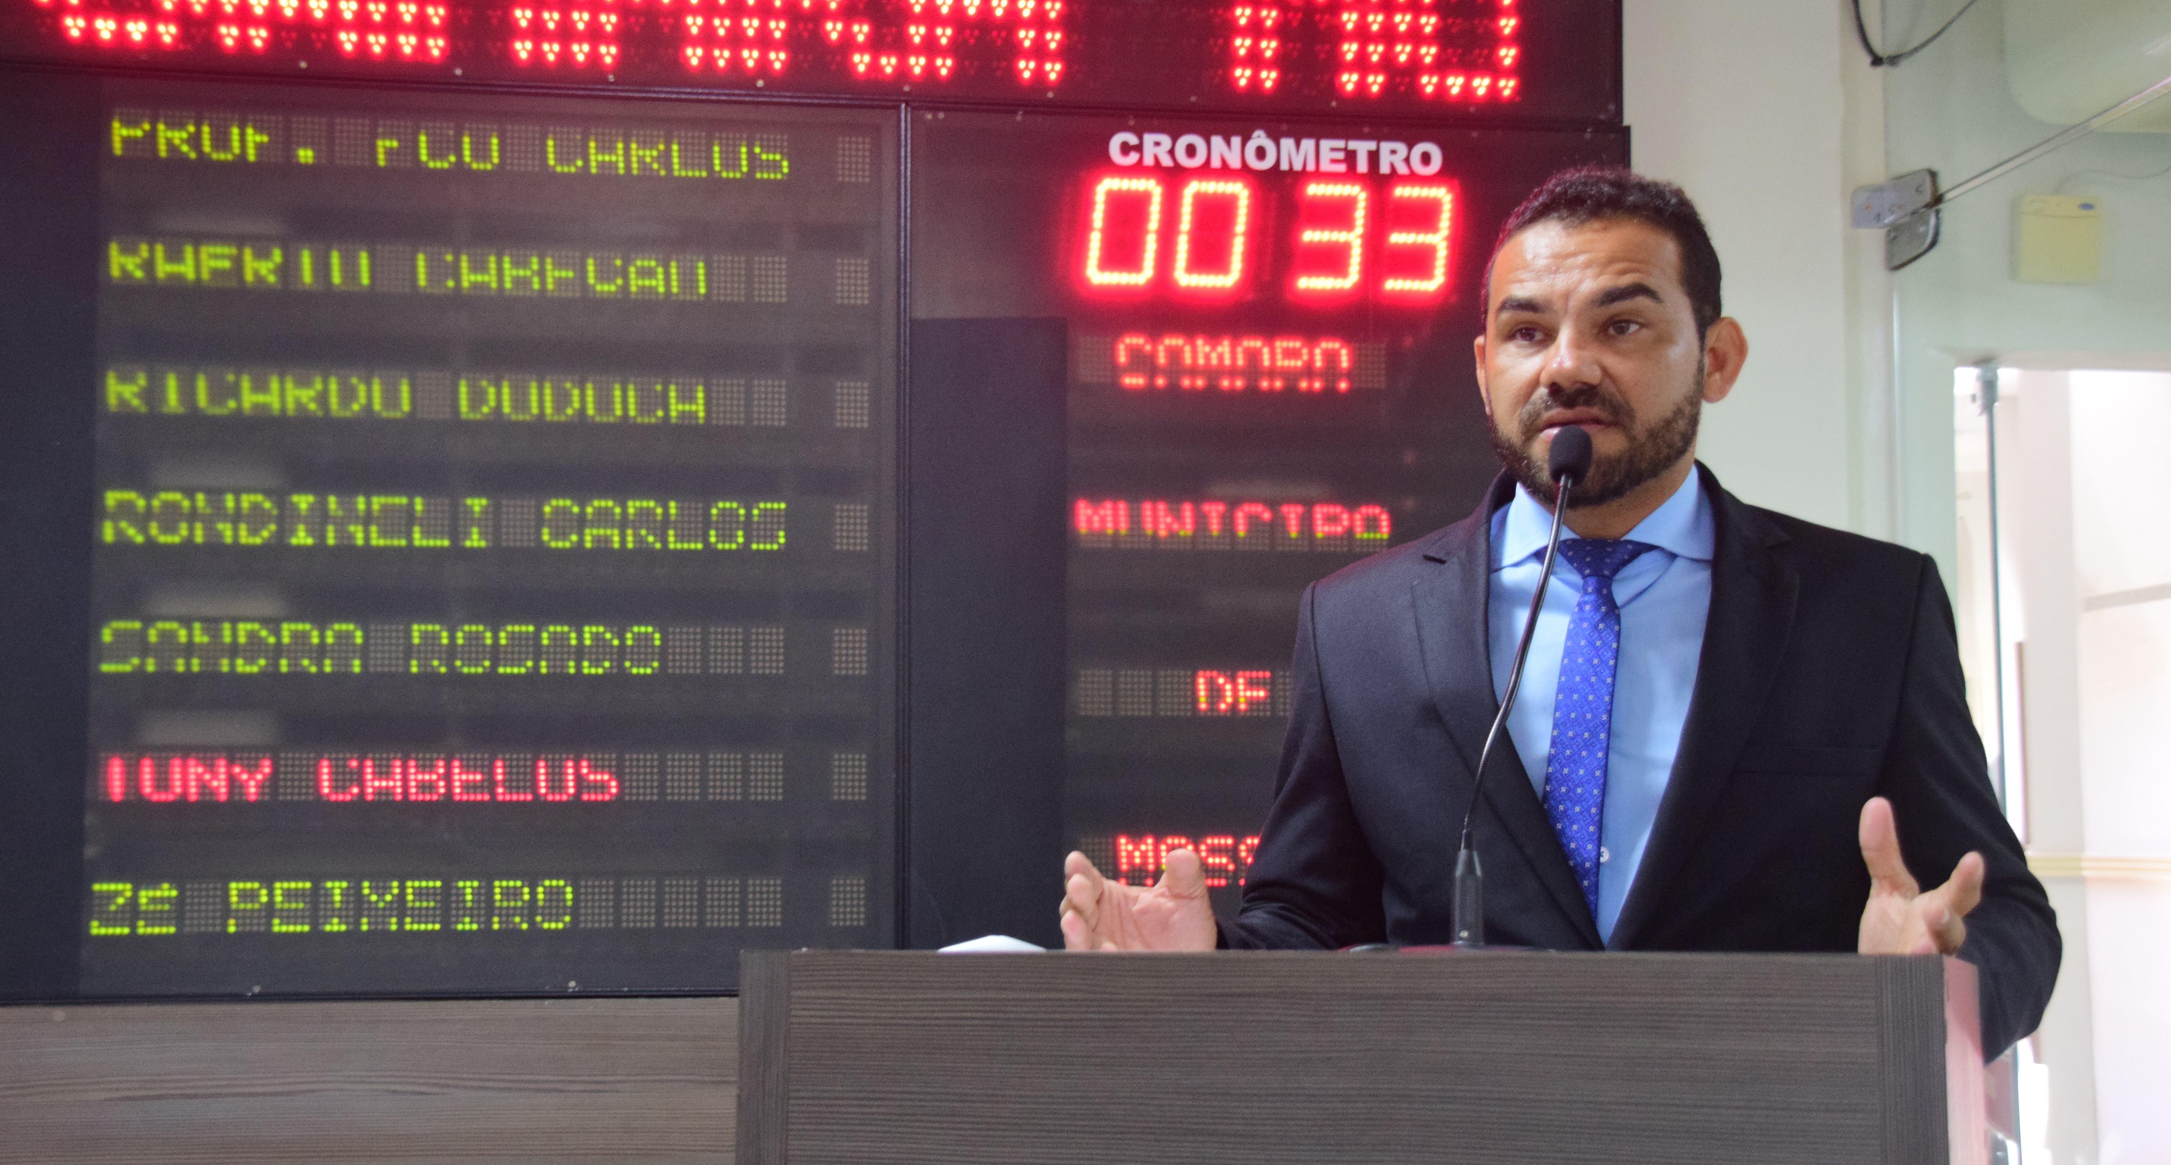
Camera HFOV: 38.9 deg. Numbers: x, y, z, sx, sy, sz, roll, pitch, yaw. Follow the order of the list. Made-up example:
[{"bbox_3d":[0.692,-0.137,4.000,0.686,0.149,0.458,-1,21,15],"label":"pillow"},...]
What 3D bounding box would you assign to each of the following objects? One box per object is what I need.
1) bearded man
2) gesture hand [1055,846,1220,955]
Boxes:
[{"bbox_3d":[0.345,0.580,2.000,0.660,1.740,0.480,-1,-5,17],"label":"bearded man"},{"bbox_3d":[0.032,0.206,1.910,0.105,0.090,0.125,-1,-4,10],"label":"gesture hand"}]

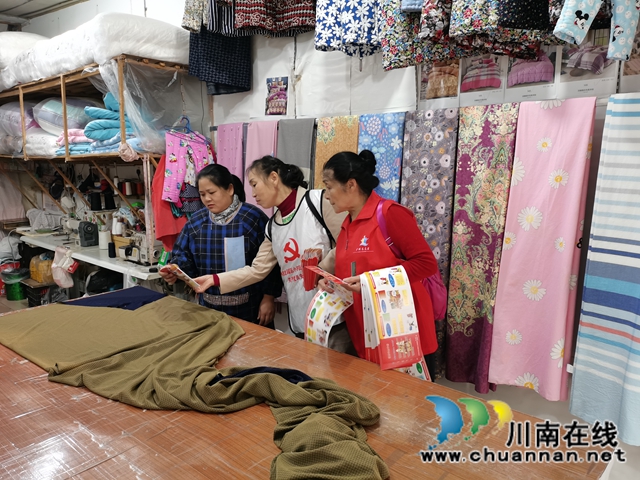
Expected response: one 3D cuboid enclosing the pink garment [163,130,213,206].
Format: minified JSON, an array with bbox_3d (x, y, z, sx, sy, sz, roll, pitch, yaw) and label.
[{"bbox_3d":[-0.935,-0.508,3.550,0.360,0.530,0.140,-5,10,-26],"label":"pink garment"}]

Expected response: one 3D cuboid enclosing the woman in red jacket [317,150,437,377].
[{"bbox_3d":[0.225,0.416,2.071,0.440,1.570,0.500,-6,11,-33],"label":"woman in red jacket"}]

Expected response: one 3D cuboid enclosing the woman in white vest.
[{"bbox_3d":[-0.200,0.400,2.271,0.600,1.540,0.540,8,12,41],"label":"woman in white vest"}]

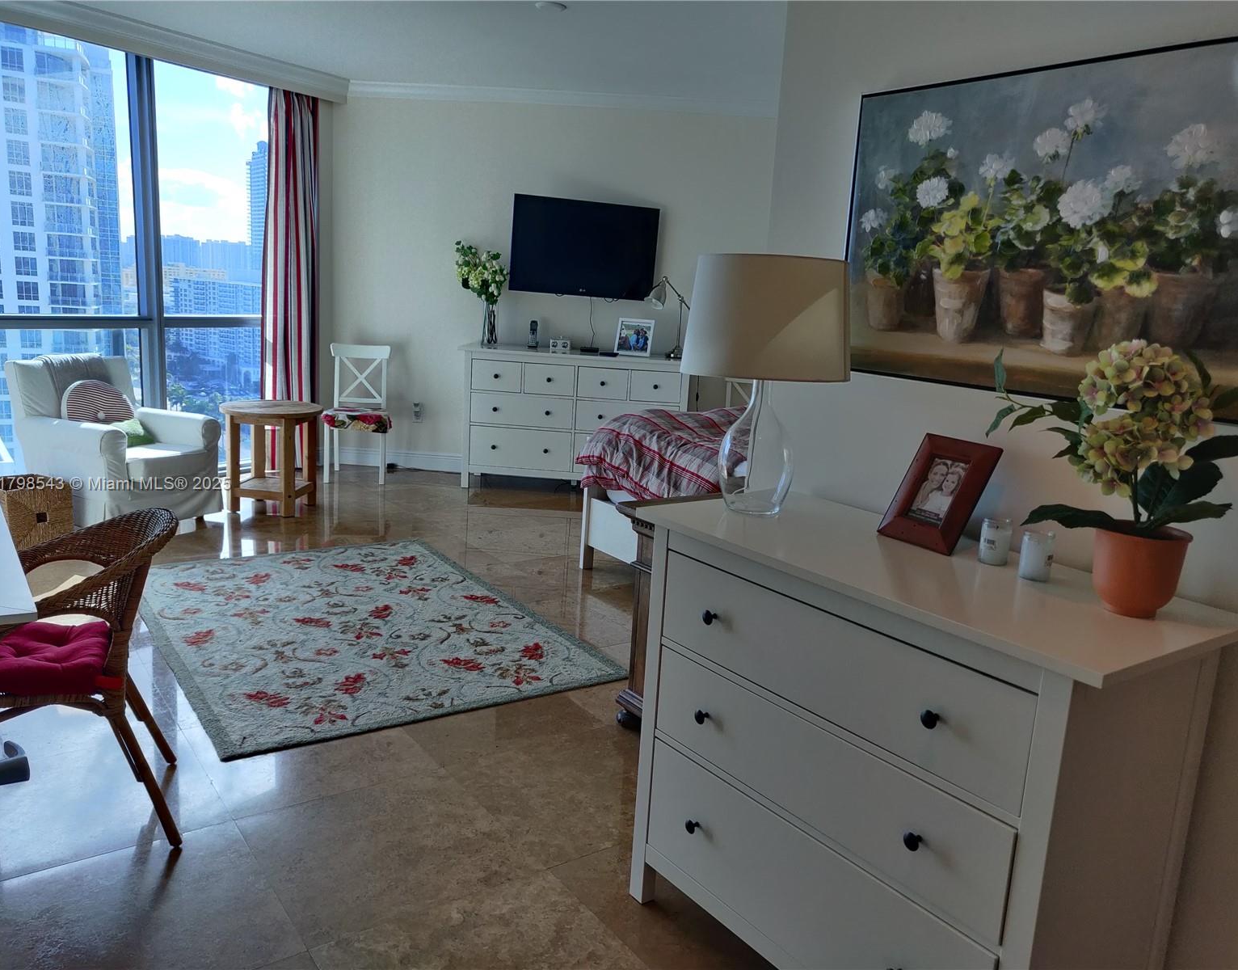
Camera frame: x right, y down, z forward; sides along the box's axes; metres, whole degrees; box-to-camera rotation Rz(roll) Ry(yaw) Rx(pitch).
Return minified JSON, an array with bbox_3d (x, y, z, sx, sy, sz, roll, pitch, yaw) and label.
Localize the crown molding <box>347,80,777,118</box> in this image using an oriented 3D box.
[{"bbox_3d":[-0.375,-2.749,6.632,3.150,0.110,0.090,4,11,3],"label":"crown molding"}]

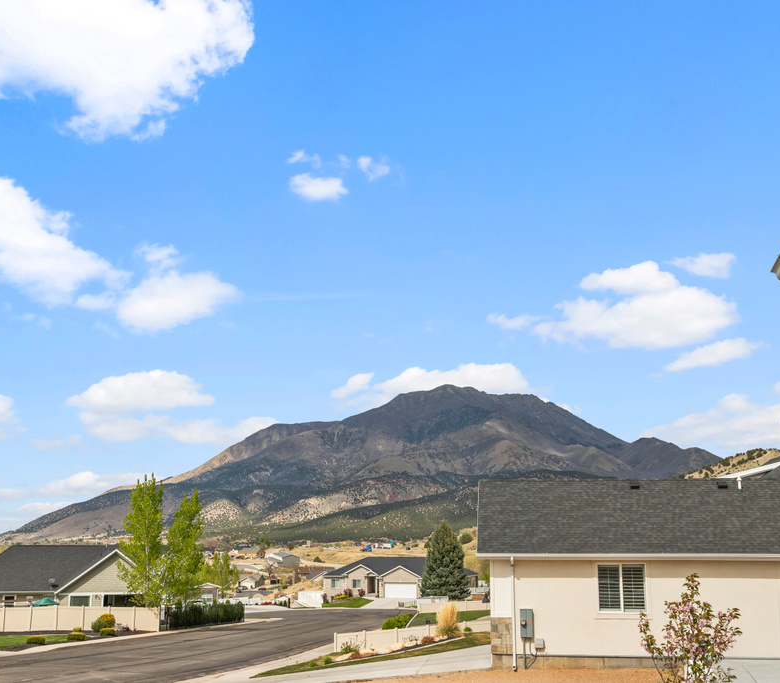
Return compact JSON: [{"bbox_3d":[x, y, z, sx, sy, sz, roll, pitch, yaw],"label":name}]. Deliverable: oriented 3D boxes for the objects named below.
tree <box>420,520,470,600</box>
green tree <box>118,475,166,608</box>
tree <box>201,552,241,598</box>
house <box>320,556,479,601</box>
[{"bbox_3d":[7.925,31.367,142.161,7.130,11.570,7.130,0,-12,0],"label":"tree"},{"bbox_3d":[-19.947,16.927,80.239,3.810,12.340,3.810,0,-12,0],"label":"green tree"},{"bbox_3d":[-27.207,37.845,160.758,6.090,7.550,6.090,0,-12,0],"label":"tree"},{"bbox_3d":[1.559,36.691,155.215,23.200,6.100,14.500,0,-12,0],"label":"house"}]

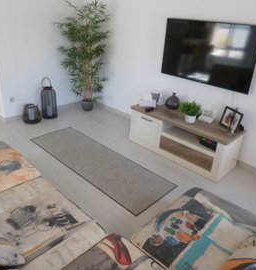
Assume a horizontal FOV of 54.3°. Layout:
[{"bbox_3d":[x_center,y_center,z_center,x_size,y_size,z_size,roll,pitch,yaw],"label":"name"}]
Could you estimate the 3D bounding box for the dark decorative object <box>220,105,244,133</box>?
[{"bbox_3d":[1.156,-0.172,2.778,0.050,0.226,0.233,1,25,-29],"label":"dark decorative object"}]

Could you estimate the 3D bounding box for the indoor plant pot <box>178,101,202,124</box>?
[{"bbox_3d":[0.723,-0.270,2.906,0.235,0.230,0.235,2,27,-1],"label":"indoor plant pot"}]

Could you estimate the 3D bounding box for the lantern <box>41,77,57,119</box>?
[{"bbox_3d":[-1.272,-0.597,3.950,0.232,0.650,0.232,-22,36,-40],"label":"lantern"}]

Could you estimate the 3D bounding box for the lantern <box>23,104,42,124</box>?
[{"bbox_3d":[-1.493,-0.346,3.862,0.274,0.264,0.274,-22,36,-40],"label":"lantern"}]

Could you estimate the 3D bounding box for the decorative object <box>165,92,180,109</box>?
[{"bbox_3d":[0.588,-0.451,3.271,0.188,0.208,0.188,2,27,-1],"label":"decorative object"}]

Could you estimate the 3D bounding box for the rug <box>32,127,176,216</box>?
[{"bbox_3d":[-0.401,0.293,3.003,1.935,0.010,0.639,26,35,37],"label":"rug"}]

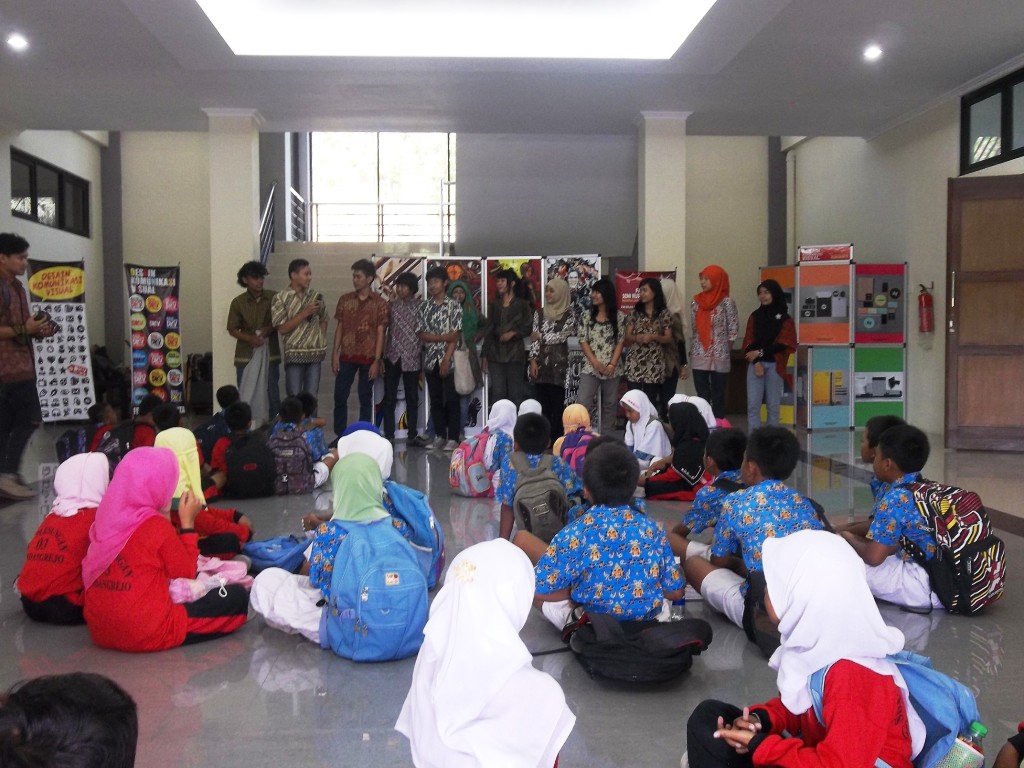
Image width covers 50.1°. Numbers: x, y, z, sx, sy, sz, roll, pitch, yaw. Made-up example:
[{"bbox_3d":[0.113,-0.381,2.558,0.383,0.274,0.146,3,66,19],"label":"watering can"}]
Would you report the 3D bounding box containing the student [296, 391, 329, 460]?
[{"bbox_3d":[-1.411,0.348,7.700,0.480,0.640,0.550,0,2,6],"label":"student"}]

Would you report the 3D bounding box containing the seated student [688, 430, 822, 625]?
[{"bbox_3d":[0.873,0.474,3.880,0.480,0.670,0.540,-1,2,-25],"label":"seated student"}]

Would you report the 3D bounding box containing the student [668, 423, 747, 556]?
[{"bbox_3d":[0.846,0.476,4.619,0.470,0.600,0.530,-2,2,-37],"label":"student"}]

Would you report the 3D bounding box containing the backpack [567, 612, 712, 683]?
[{"bbox_3d":[0.376,0.754,3.280,0.410,0.160,0.380,0,2,0],"label":"backpack"}]

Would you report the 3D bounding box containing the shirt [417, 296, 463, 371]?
[{"bbox_3d":[-0.686,-0.475,10.290,0.460,0.700,0.270,0,2,7],"label":"shirt"}]

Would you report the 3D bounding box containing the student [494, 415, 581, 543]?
[{"bbox_3d":[0.130,0.440,5.598,0.500,0.610,0.600,0,2,3],"label":"student"}]

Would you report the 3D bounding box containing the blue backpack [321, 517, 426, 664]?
[{"bbox_3d":[-0.437,0.647,3.480,0.310,0.440,0.210,-1,2,-22],"label":"blue backpack"}]

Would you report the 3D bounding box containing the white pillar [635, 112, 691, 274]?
[{"bbox_3d":[1.398,-0.971,10.382,0.460,3.070,0.460,0,2,-4],"label":"white pillar"}]

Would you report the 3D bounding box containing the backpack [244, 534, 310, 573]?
[{"bbox_3d":[-1.013,0.702,4.747,0.280,0.140,0.350,0,2,14],"label":"backpack"}]

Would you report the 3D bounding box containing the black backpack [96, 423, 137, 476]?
[{"bbox_3d":[-2.597,0.436,7.170,0.300,0.420,0.200,1,3,34],"label":"black backpack"}]

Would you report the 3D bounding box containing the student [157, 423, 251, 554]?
[{"bbox_3d":[-1.392,0.481,4.939,0.460,0.580,0.520,1,3,41],"label":"student"}]

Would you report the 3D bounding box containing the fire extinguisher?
[{"bbox_3d":[4.385,-0.802,11.580,0.170,0.510,0.160,0,2,-3],"label":"fire extinguisher"}]

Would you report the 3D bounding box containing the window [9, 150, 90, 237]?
[{"bbox_3d":[-4.841,-1.983,11.604,0.120,0.665,2.420,0,2,-4],"label":"window"}]

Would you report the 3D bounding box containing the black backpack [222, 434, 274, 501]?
[{"bbox_3d":[-1.662,0.502,6.930,0.320,0.420,0.200,-1,2,-23],"label":"black backpack"}]

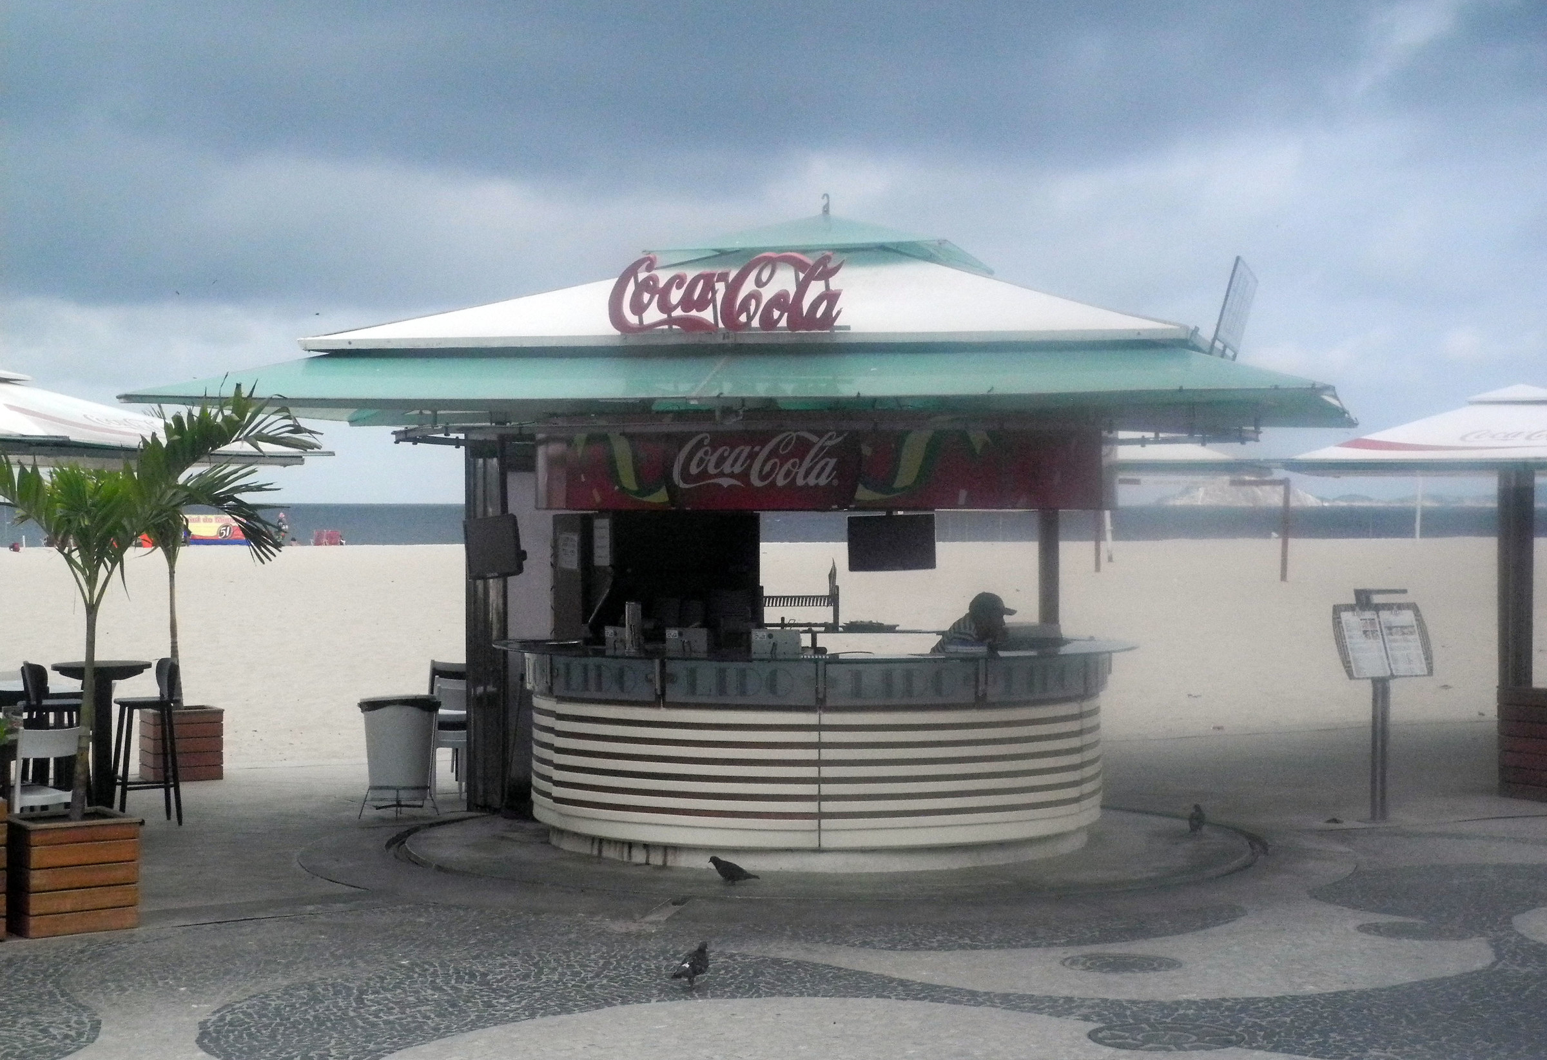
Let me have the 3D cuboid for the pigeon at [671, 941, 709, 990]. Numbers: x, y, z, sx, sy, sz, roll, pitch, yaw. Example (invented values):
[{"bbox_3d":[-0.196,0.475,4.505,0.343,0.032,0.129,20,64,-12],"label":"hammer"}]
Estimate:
[{"bbox_3d":[-0.347,1.816,11.458,0.260,0.205,0.120,0,1,-40],"label":"pigeon"}]

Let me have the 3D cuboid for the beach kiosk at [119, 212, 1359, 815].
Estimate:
[{"bbox_3d":[0.330,-0.048,16.750,6.300,3.830,6.350,0,1,13],"label":"beach kiosk"}]

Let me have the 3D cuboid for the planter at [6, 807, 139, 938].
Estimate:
[{"bbox_3d":[-3.400,1.645,13.117,0.540,0.515,0.540,0,1,-33],"label":"planter"}]

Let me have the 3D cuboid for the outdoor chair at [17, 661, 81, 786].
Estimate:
[{"bbox_3d":[-4.450,1.345,16.934,0.430,1.040,0.400,0,1,-28],"label":"outdoor chair"}]

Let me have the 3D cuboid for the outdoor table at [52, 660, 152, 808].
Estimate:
[{"bbox_3d":[-4.205,1.349,17.064,0.625,1.030,0.625,0,1,-33],"label":"outdoor table"}]

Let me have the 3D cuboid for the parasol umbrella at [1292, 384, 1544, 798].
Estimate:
[{"bbox_3d":[5.439,0.429,19.895,3.150,2.950,3.150,0,1,15],"label":"parasol umbrella"}]

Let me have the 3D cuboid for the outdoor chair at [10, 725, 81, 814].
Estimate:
[{"bbox_3d":[-4.040,1.479,14.995,0.440,0.810,0.480,0,1,-34],"label":"outdoor chair"}]

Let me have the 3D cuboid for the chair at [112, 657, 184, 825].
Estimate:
[{"bbox_3d":[-3.950,1.337,17.194,0.430,1.050,0.400,0,1,-28],"label":"chair"}]

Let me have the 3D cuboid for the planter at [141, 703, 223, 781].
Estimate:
[{"bbox_3d":[-4.380,1.584,20.116,0.515,0.500,0.515,0,1,-25],"label":"planter"}]

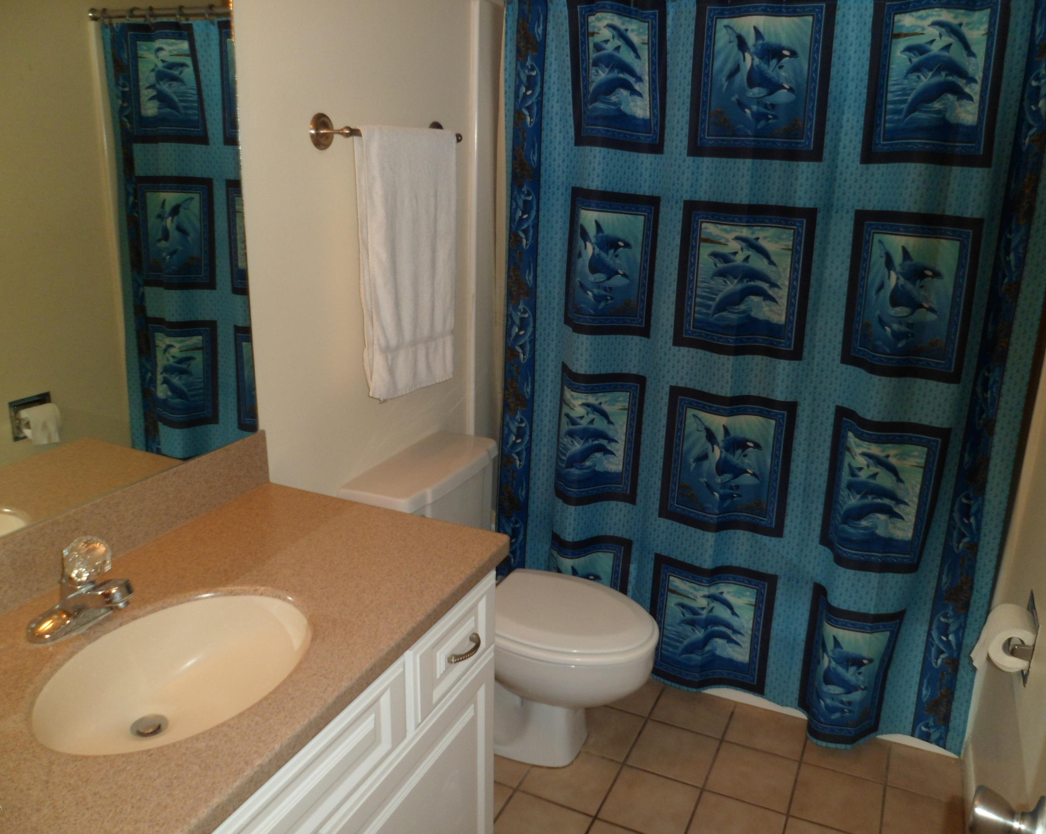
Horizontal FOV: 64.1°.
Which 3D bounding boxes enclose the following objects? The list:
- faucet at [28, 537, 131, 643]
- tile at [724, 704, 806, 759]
[{"bbox_3d":[-0.596,0.232,1.169,0.145,0.132,0.153,9,19,24],"label":"faucet"},{"bbox_3d":[0.671,0.856,2.281,0.203,0.010,0.193,9,19,24],"label":"tile"}]

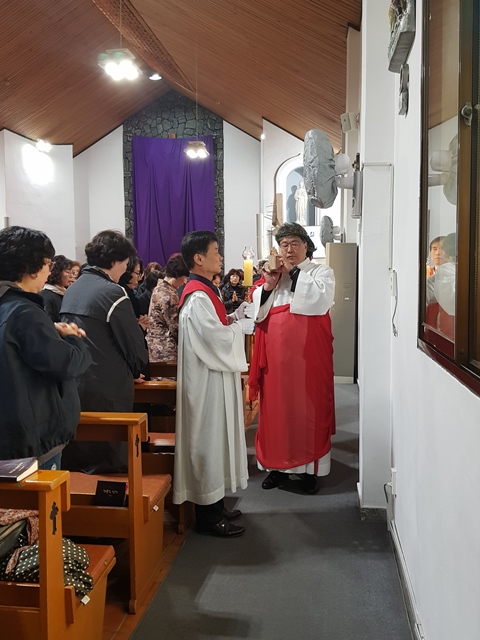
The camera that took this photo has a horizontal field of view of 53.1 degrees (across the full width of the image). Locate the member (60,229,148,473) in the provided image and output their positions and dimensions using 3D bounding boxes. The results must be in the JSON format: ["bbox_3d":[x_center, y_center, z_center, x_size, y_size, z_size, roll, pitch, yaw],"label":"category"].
[{"bbox_3d":[-0.754,0.369,2.695,0.430,1.670,0.490,-5,7,-42],"label":"member"}]

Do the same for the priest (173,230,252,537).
[{"bbox_3d":[-0.154,0.361,2.701,0.450,1.690,0.510,0,5,-3],"label":"priest"}]

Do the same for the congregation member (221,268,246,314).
[{"bbox_3d":[-0.096,-0.023,7.686,0.480,1.560,0.360,0,5,0],"label":"congregation member"}]

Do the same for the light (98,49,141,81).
[{"bbox_3d":[-1.821,-3.853,7.264,0.470,0.290,0.470,1,5,11],"label":"light"}]

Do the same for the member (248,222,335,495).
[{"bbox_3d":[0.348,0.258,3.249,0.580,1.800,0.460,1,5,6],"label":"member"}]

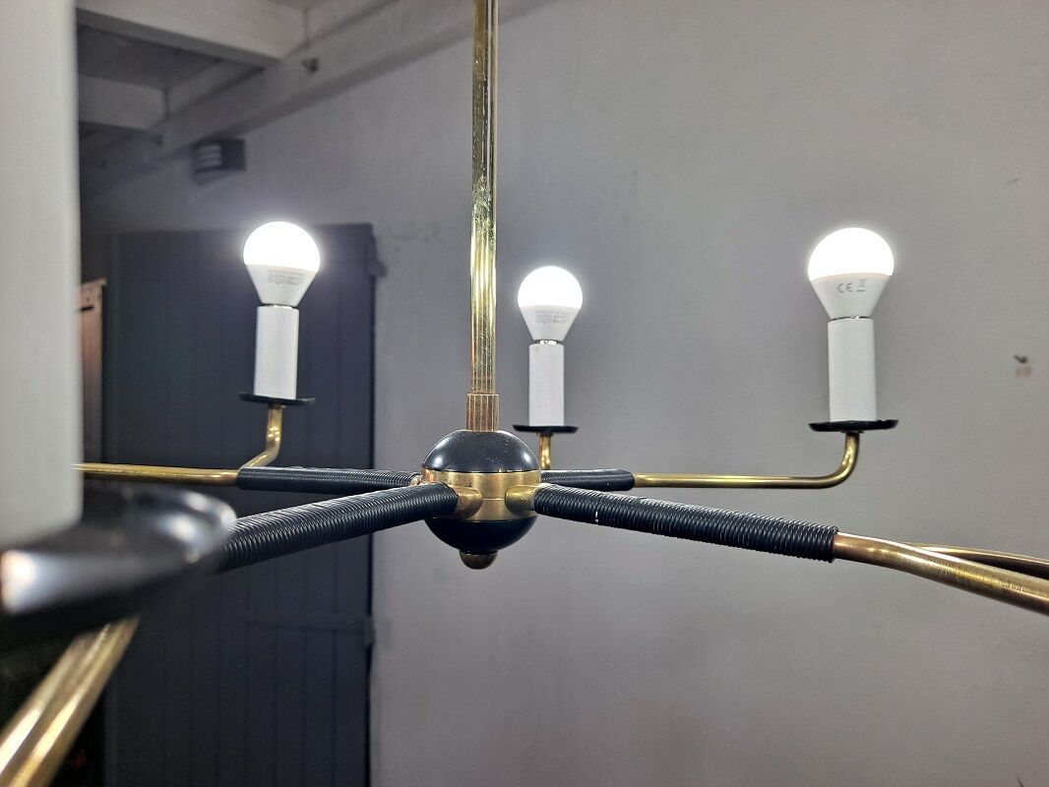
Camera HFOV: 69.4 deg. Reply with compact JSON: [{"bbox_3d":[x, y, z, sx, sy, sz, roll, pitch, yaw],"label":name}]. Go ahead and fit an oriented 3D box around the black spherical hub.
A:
[{"bbox_3d":[-0.017,0.041,0.303,0.046,0.053,0.046,0,-2,0],"label":"black spherical hub"}]

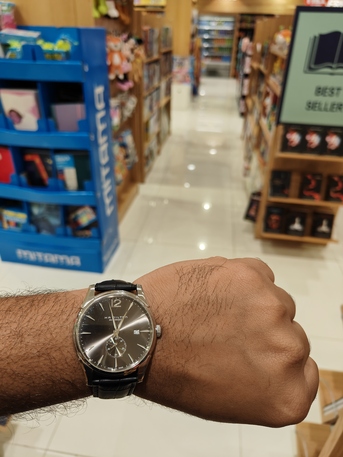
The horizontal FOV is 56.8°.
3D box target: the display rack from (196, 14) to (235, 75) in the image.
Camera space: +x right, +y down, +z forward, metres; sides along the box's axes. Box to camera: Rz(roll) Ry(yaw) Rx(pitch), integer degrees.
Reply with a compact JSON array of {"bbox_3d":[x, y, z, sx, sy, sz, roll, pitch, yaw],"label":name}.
[{"bbox_3d":[1.622,-6.910,12.053,1.307,2.022,0.450,6,32,6],"label":"display rack"}]

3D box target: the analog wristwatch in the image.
[{"bbox_3d":[-0.031,0.064,0.187,0.046,0.052,0.064,0,66,-6],"label":"analog wristwatch"}]

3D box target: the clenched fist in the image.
[{"bbox_3d":[0.033,0.069,0.195,0.105,0.062,0.090,2,69,-2],"label":"clenched fist"}]

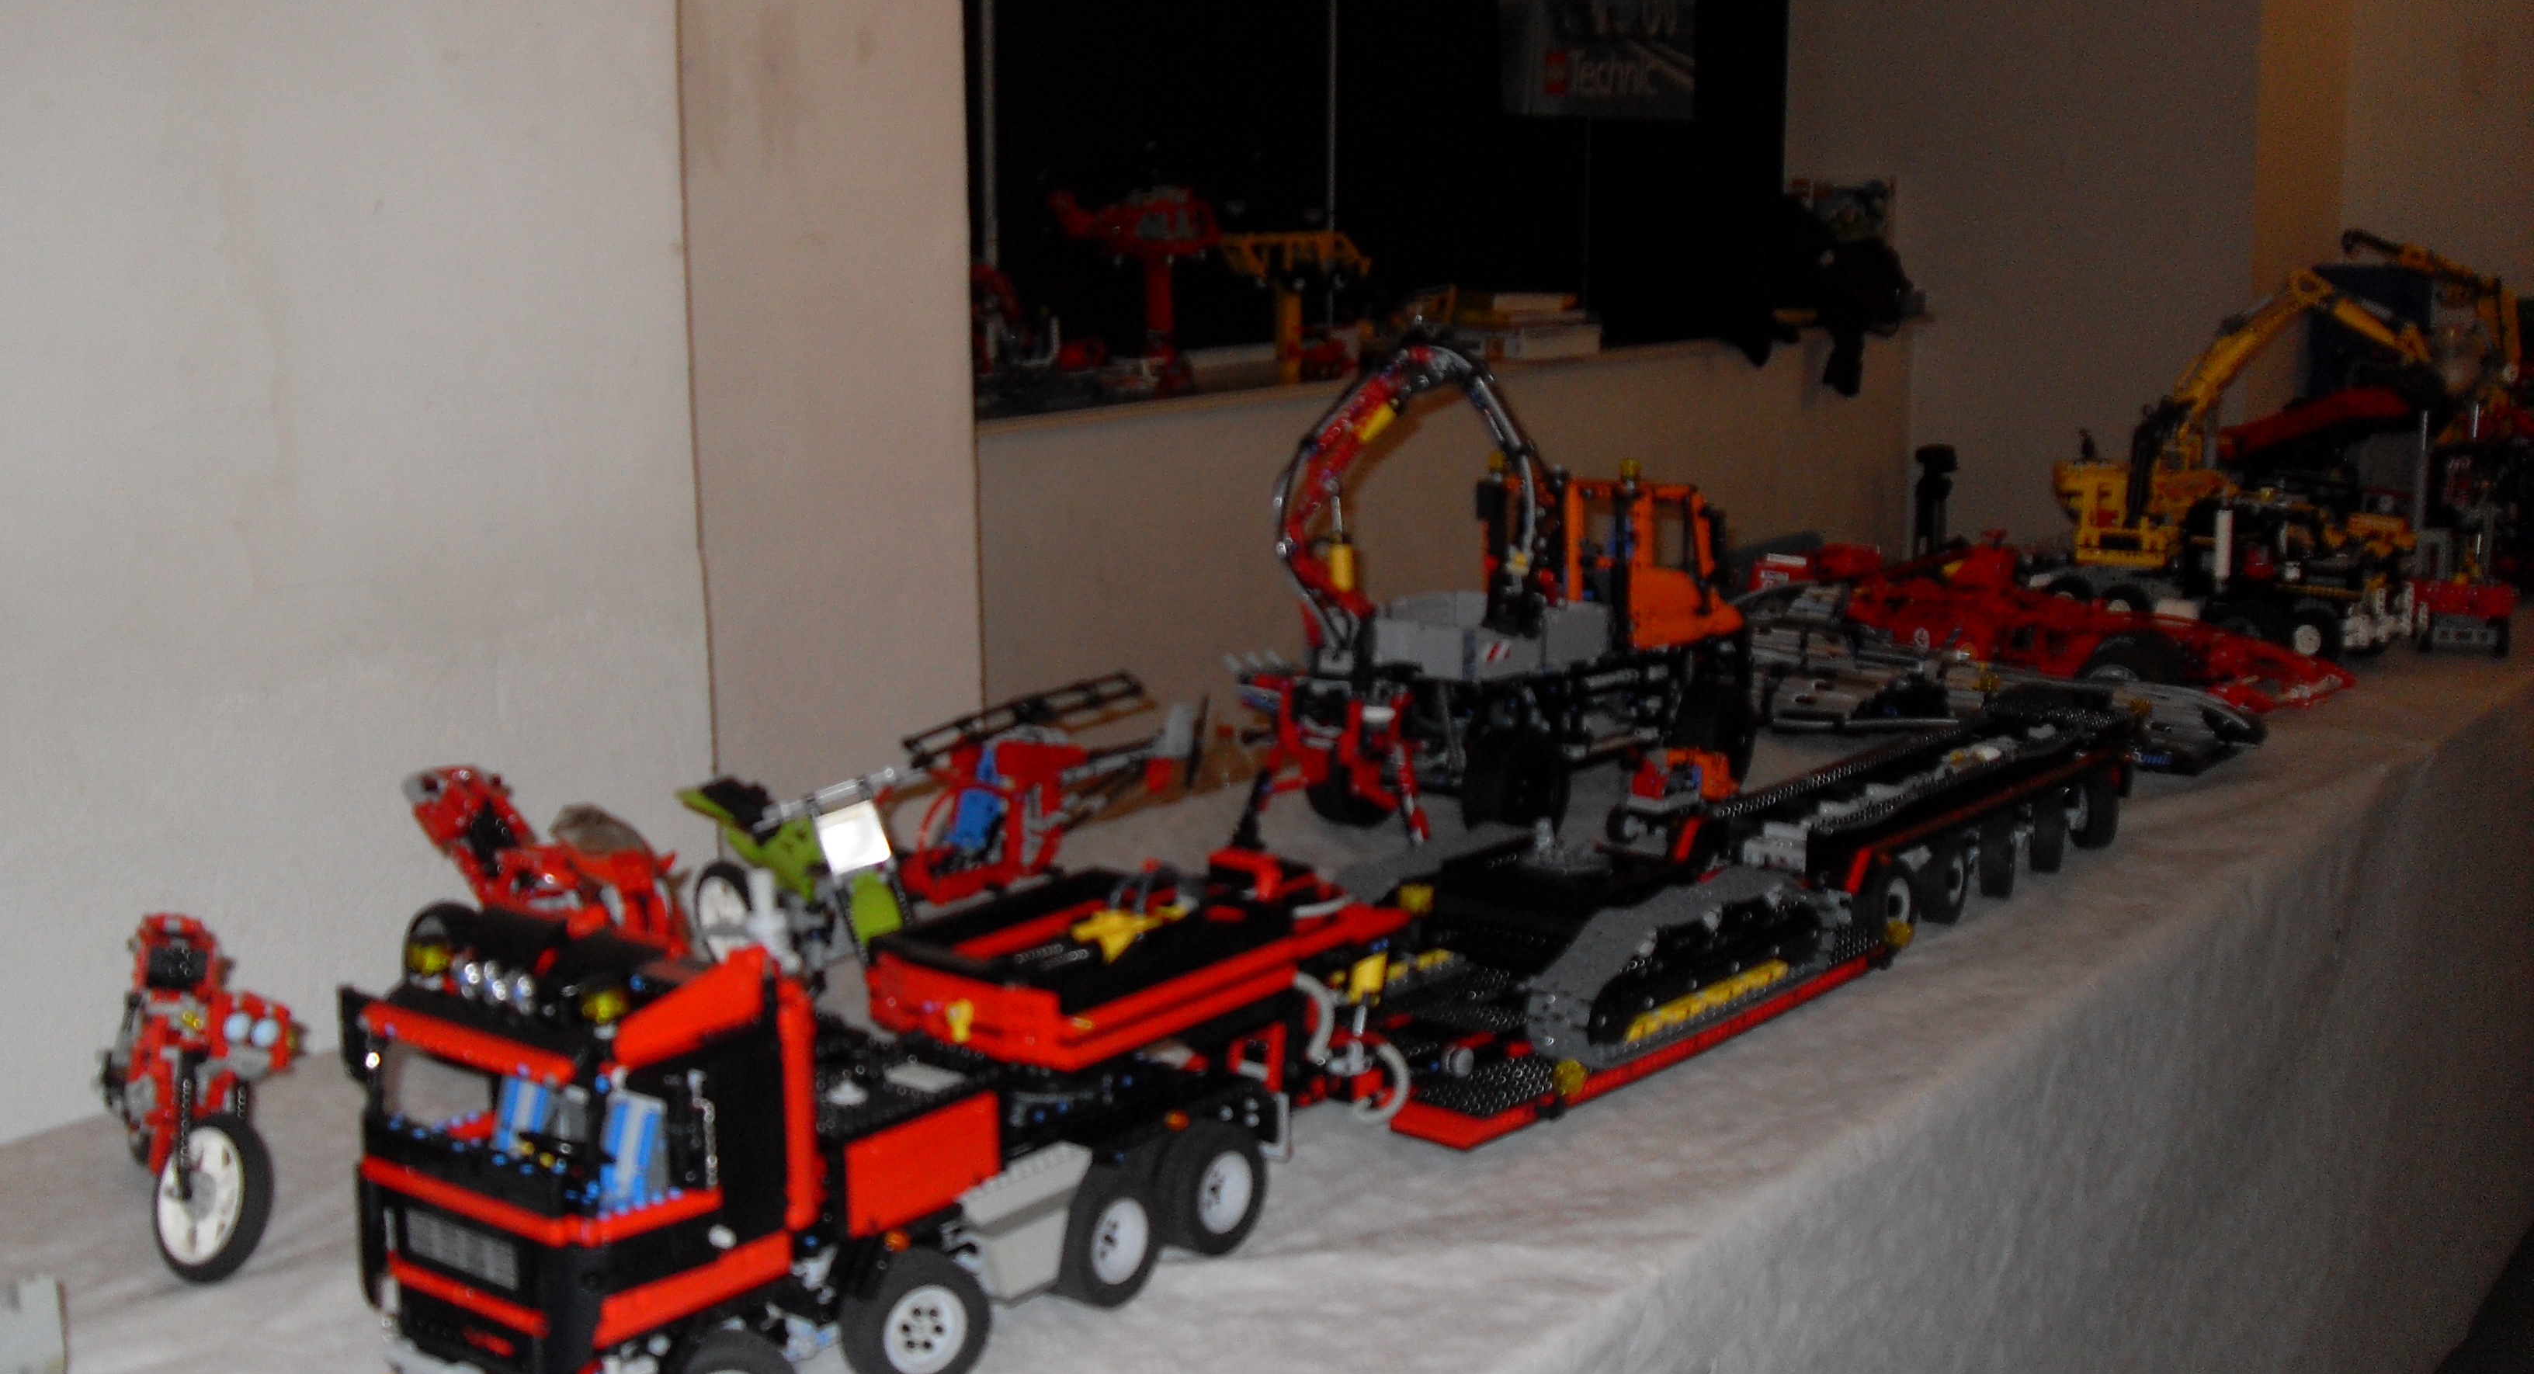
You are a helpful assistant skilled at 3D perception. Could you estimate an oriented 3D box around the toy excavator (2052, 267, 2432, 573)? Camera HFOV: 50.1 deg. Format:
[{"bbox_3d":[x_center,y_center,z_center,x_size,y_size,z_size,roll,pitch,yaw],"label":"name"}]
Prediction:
[{"bbox_3d":[1.135,-0.295,3.140,0.435,0.385,0.190,6,12,26],"label":"toy excavator"}]

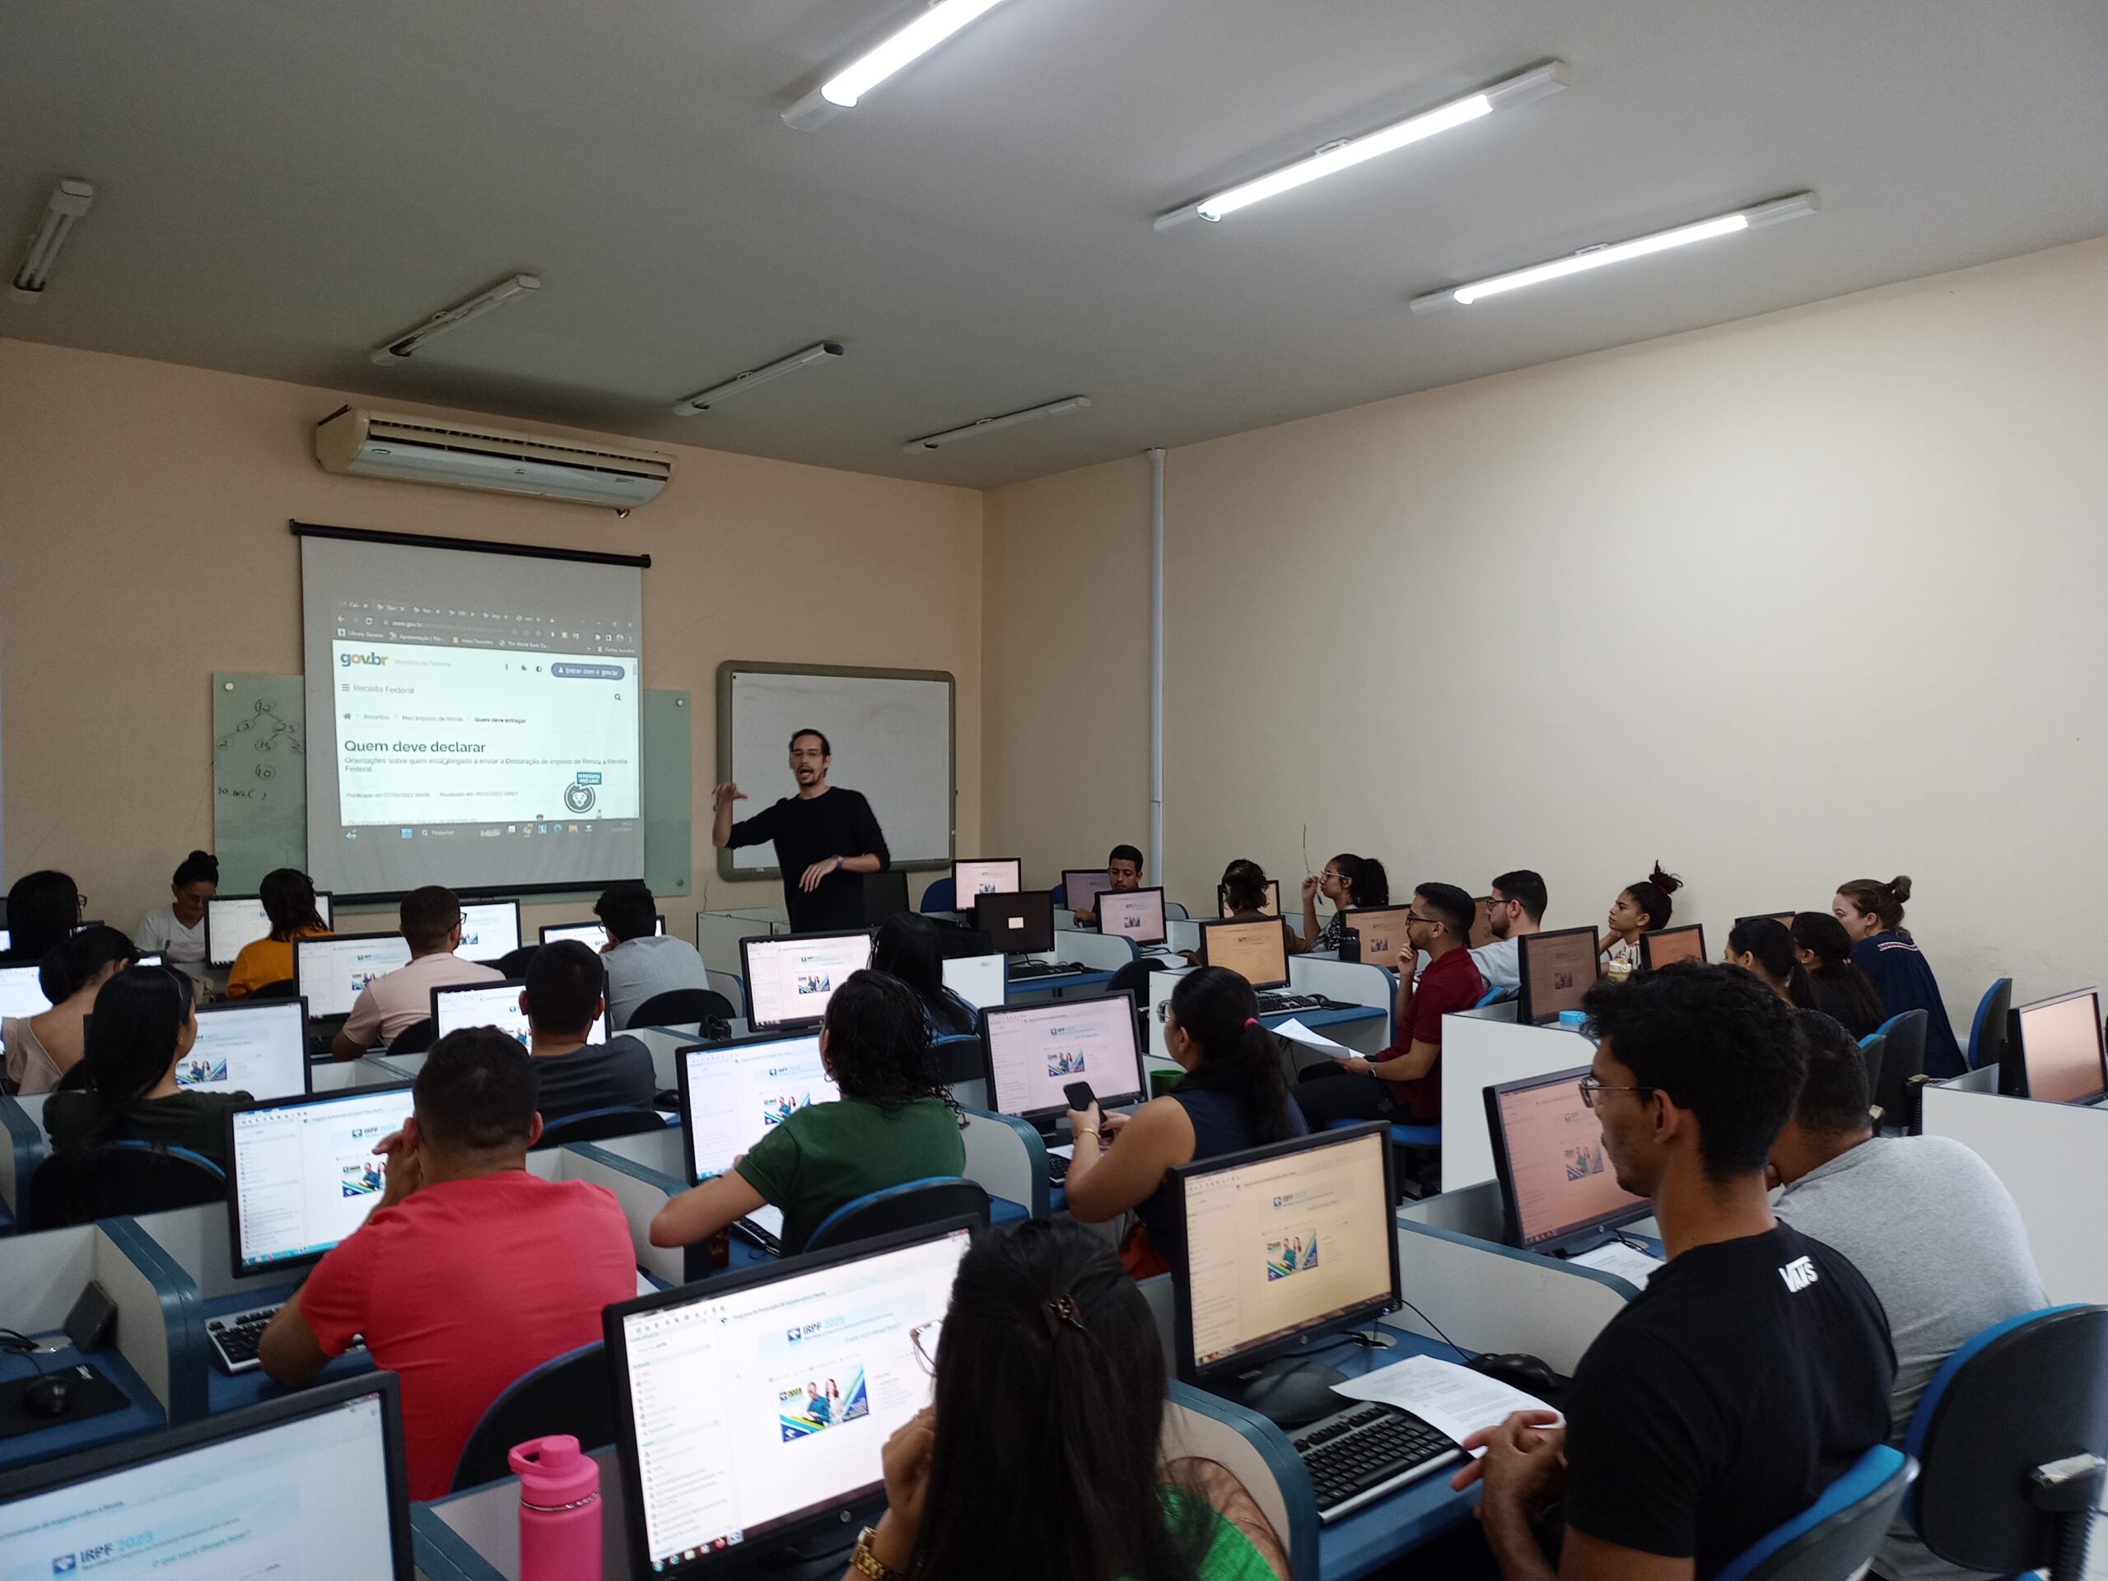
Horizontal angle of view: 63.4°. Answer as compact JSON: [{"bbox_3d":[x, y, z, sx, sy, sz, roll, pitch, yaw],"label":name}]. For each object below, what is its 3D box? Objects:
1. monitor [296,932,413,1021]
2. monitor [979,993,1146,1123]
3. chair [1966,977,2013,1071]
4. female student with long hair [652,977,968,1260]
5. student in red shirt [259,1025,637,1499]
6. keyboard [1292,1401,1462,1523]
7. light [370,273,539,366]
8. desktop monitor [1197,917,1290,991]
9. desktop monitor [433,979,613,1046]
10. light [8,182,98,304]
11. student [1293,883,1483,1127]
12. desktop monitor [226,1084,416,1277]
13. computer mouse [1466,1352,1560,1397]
[{"bbox_3d":[-2.154,0.613,5.364,0.450,0.325,0.165,0,1,-43],"label":"monitor"},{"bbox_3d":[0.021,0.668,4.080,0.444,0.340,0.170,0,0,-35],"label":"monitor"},{"bbox_3d":[3.031,1.080,5.938,0.500,0.910,0.570,0,1,-42],"label":"chair"},{"bbox_3d":[-0.452,0.943,3.166,0.560,1.230,0.780,0,1,-39],"label":"female student with long hair"},{"bbox_3d":[-0.855,0.934,2.426,0.560,1.250,0.800,0,0,-33],"label":"student in red shirt"},{"bbox_3d":[0.407,0.811,2.126,0.450,0.030,0.160,-1,1,-44],"label":"keyboard"},{"bbox_3d":[-2.396,-1.847,6.768,0.130,0.080,1.430,-1,1,-44],"label":"light"},{"bbox_3d":[0.740,0.670,6.520,0.475,0.360,0.200,0,0,-42],"label":"desktop monitor"},{"bbox_3d":[-1.240,0.619,3.999,0.443,0.345,0.180,-1,1,-44],"label":"desktop monitor"},{"bbox_3d":[-3.360,-1.815,5.698,0.095,0.062,1.490,0,0,-37],"label":"light"},{"bbox_3d":[1.170,0.950,5.980,0.520,1.270,0.820,0,0,-45],"label":"student"},{"bbox_3d":[-1.081,0.646,2.715,0.443,0.345,0.180,-1,1,-44],"label":"desktop monitor"},{"bbox_3d":[0.645,0.824,2.405,0.064,0.040,0.115,0,0,-40],"label":"computer mouse"}]

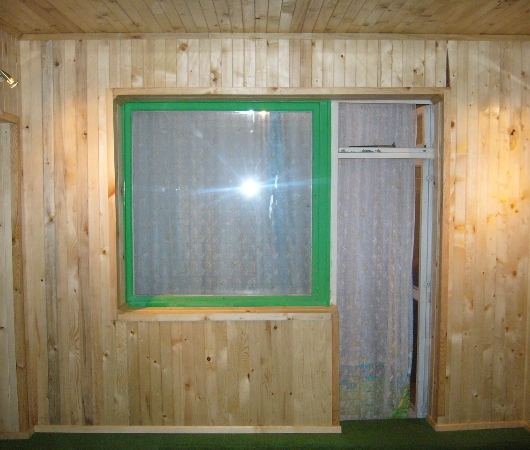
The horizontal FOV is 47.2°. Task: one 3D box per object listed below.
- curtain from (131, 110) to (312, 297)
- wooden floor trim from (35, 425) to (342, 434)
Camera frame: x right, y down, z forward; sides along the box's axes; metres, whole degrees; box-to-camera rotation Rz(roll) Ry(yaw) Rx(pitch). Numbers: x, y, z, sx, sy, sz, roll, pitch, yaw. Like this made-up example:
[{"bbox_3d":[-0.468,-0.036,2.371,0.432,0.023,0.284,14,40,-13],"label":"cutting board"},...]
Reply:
[{"bbox_3d":[-0.290,-0.142,4.185,1.283,1.333,0.080,0,3,0],"label":"curtain"},{"bbox_3d":[-0.501,1.337,3.978,2.003,0.045,0.022,0,3,0],"label":"wooden floor trim"}]

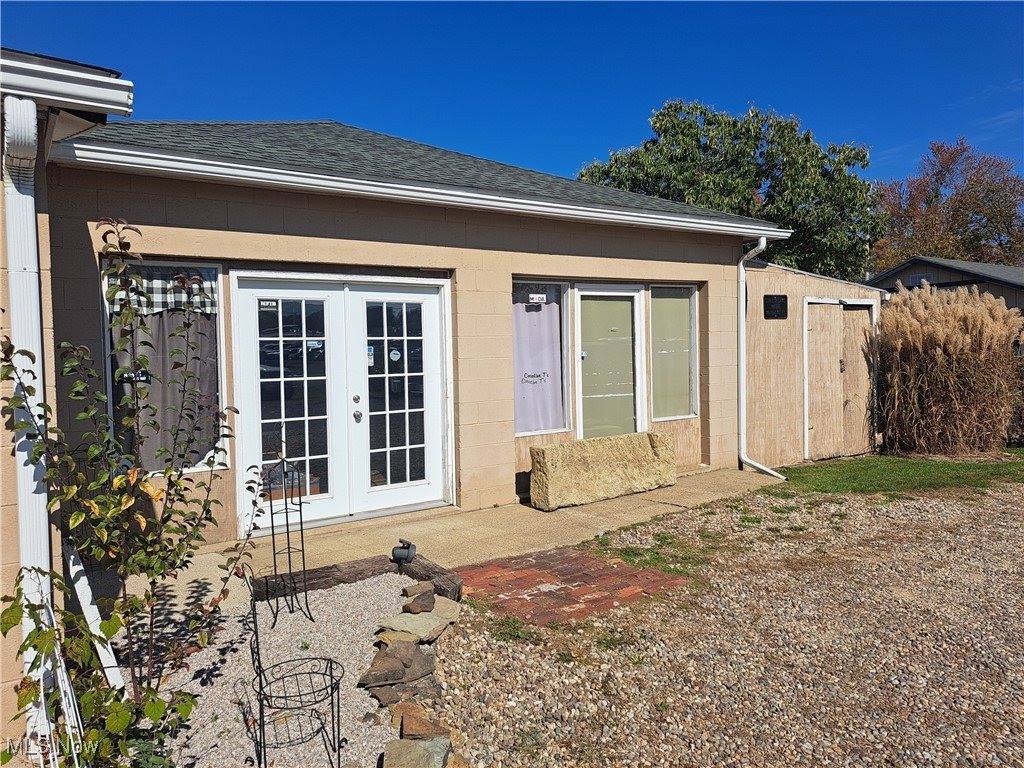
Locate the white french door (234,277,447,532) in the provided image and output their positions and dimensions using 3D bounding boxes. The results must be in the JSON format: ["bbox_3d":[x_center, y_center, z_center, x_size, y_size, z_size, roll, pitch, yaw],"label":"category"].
[{"bbox_3d":[-1.340,0.129,5.995,1.890,2.040,0.120,-3,3,-33],"label":"white french door"}]

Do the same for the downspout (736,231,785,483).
[{"bbox_3d":[2.905,-0.319,8.311,0.100,2.760,0.620,-3,3,-33],"label":"downspout"}]

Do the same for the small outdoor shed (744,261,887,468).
[{"bbox_3d":[3.367,-0.329,10.752,3.283,2.616,2.800,-3,3,-34],"label":"small outdoor shed"}]

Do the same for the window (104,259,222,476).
[{"bbox_3d":[-2.519,-0.121,5.200,0.790,1.550,0.100,-3,3,-33],"label":"window"}]

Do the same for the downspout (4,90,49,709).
[{"bbox_3d":[-1.573,0.206,2.330,0.085,2.167,0.330,-3,3,-34],"label":"downspout"}]

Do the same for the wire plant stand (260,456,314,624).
[{"bbox_3d":[-1.247,0.861,3.943,0.260,0.898,0.240,-2,3,-18],"label":"wire plant stand"}]

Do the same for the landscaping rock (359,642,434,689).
[{"bbox_3d":[-0.527,1.321,3.354,0.330,0.085,0.380,-1,3,-6],"label":"landscaping rock"}]

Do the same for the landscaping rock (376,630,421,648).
[{"bbox_3d":[-0.601,1.355,3.725,0.240,0.065,0.170,-1,3,7],"label":"landscaping rock"}]

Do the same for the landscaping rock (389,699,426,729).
[{"bbox_3d":[-0.414,1.308,2.810,0.160,0.070,0.130,-2,3,-9],"label":"landscaping rock"}]

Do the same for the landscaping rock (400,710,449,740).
[{"bbox_3d":[-0.333,1.301,2.705,0.190,0.070,0.150,-2,3,-8],"label":"landscaping rock"}]

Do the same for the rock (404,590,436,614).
[{"bbox_3d":[-0.528,1.244,4.045,0.180,0.085,0.140,-2,3,-13],"label":"rock"}]

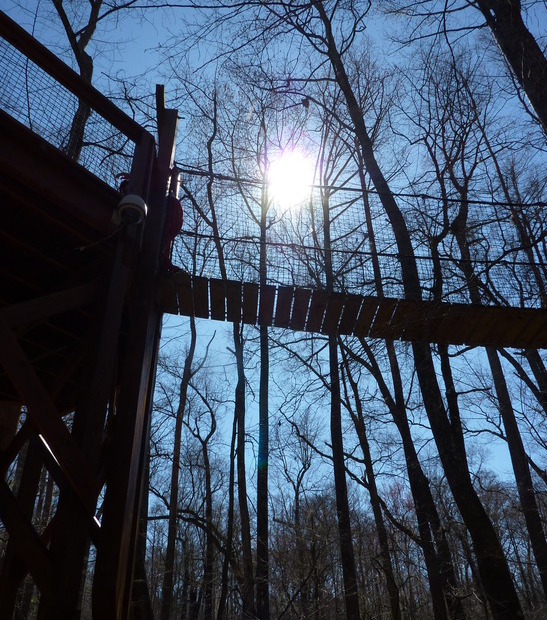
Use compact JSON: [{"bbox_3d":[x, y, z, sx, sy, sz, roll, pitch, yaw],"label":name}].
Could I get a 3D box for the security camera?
[{"bbox_3d":[-1.128,-0.770,4.161,0.300,0.225,0.225,-27,-41,30],"label":"security camera"}]

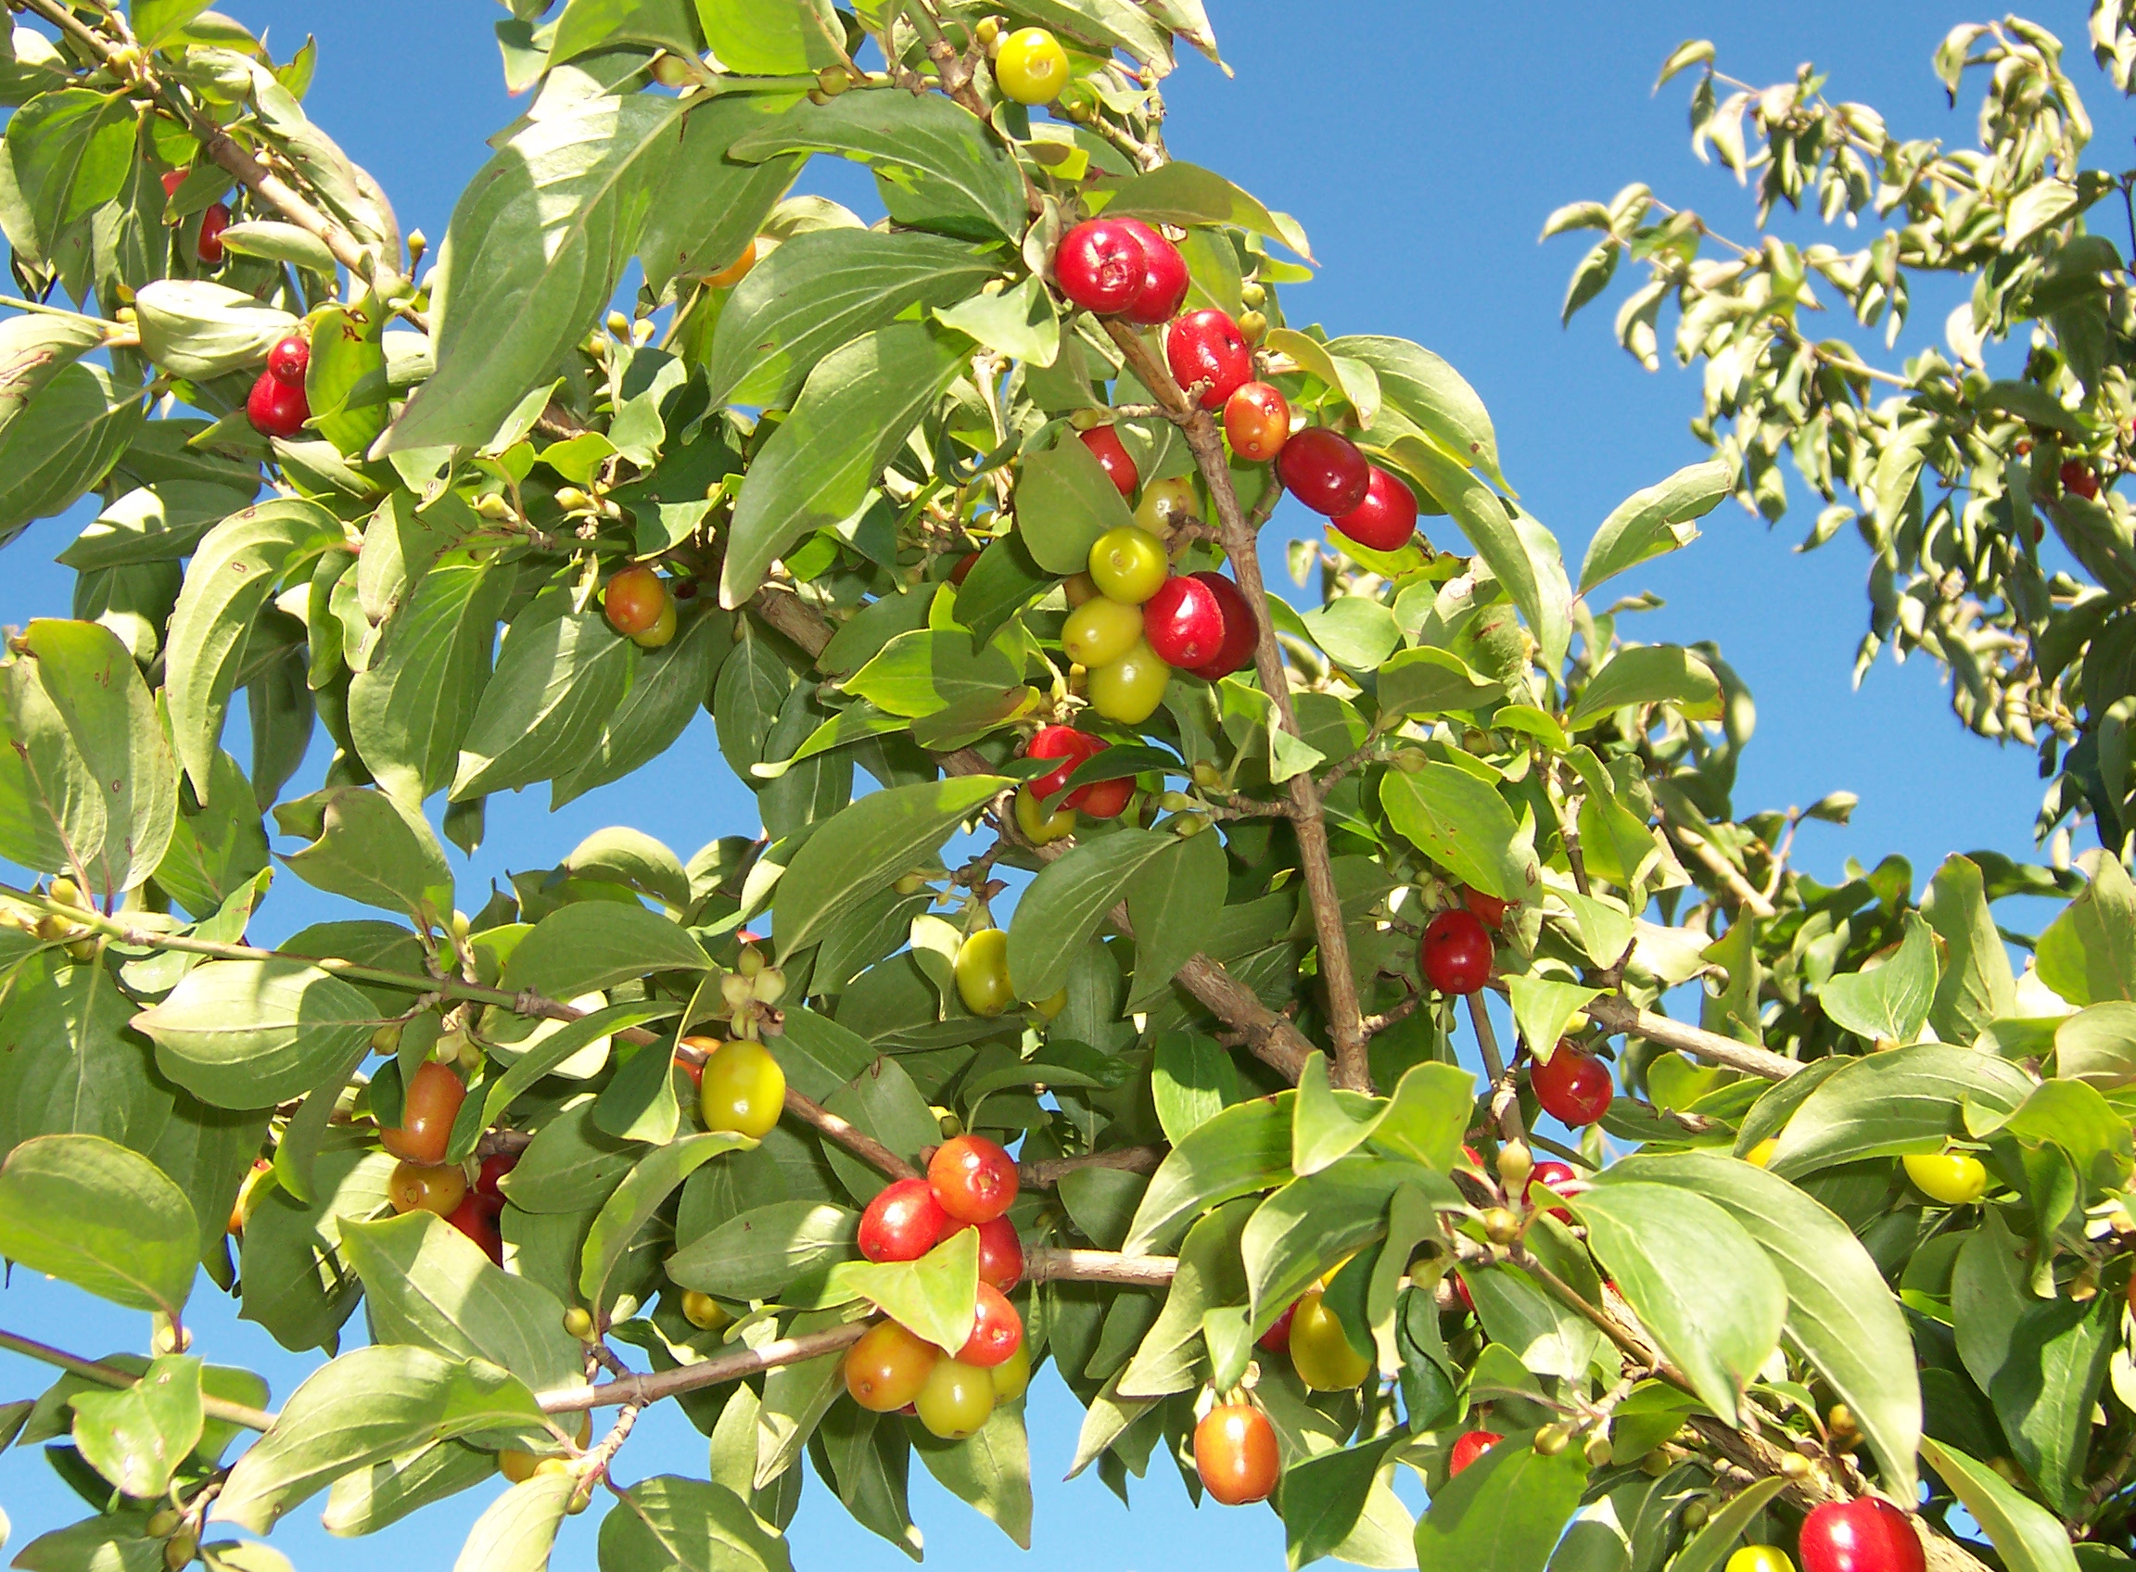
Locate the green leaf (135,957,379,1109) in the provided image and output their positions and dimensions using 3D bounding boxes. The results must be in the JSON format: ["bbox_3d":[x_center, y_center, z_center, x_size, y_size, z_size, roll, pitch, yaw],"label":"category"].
[{"bbox_3d":[-0.156,0.047,0.475,0.048,0.029,0.009,1,-9,-6],"label":"green leaf"}]

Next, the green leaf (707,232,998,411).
[{"bbox_3d":[-0.047,-0.102,0.537,0.071,0.018,0.037,-29,-58,-12],"label":"green leaf"}]

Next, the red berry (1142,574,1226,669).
[{"bbox_3d":[0.022,-0.032,0.475,0.016,0.019,0.016,-8,-41,0],"label":"red berry"}]

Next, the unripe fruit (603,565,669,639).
[{"bbox_3d":[-0.080,-0.034,0.455,0.011,0.014,0.011,-6,-24,-2],"label":"unripe fruit"}]

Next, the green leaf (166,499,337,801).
[{"bbox_3d":[-0.196,-0.032,0.590,0.034,0.073,0.020,27,-19,-32],"label":"green leaf"}]

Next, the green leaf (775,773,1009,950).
[{"bbox_3d":[-0.037,0.015,0.522,0.034,0.064,0.016,56,-14,-21],"label":"green leaf"}]

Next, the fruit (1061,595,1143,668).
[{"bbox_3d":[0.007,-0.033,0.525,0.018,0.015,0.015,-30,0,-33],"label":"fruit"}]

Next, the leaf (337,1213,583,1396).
[{"bbox_3d":[-0.103,0.092,0.420,0.056,0.014,0.032,39,-69,-6],"label":"leaf"}]

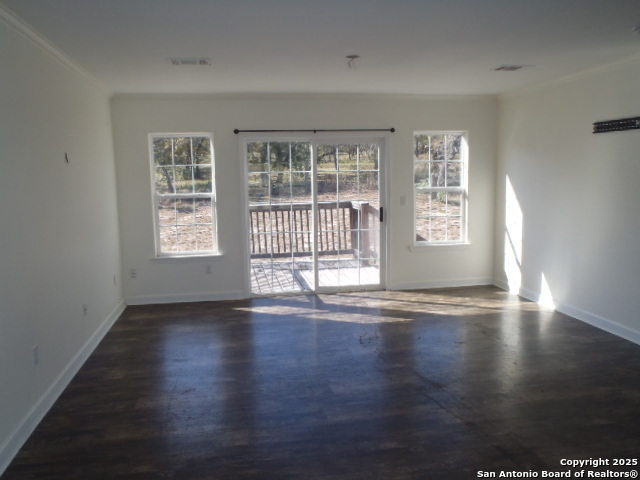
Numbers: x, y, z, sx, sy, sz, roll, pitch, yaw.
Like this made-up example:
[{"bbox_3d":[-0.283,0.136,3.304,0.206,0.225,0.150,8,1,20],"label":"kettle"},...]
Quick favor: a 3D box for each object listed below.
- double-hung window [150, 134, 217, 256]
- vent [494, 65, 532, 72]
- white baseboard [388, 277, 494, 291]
[{"bbox_3d":[-1.654,-0.542,6.325,0.750,1.480,0.100,-2,7,-10],"label":"double-hung window"},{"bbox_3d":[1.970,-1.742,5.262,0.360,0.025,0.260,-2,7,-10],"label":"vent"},{"bbox_3d":[1.665,0.598,7.056,1.510,0.110,0.018,-2,7,-10],"label":"white baseboard"}]

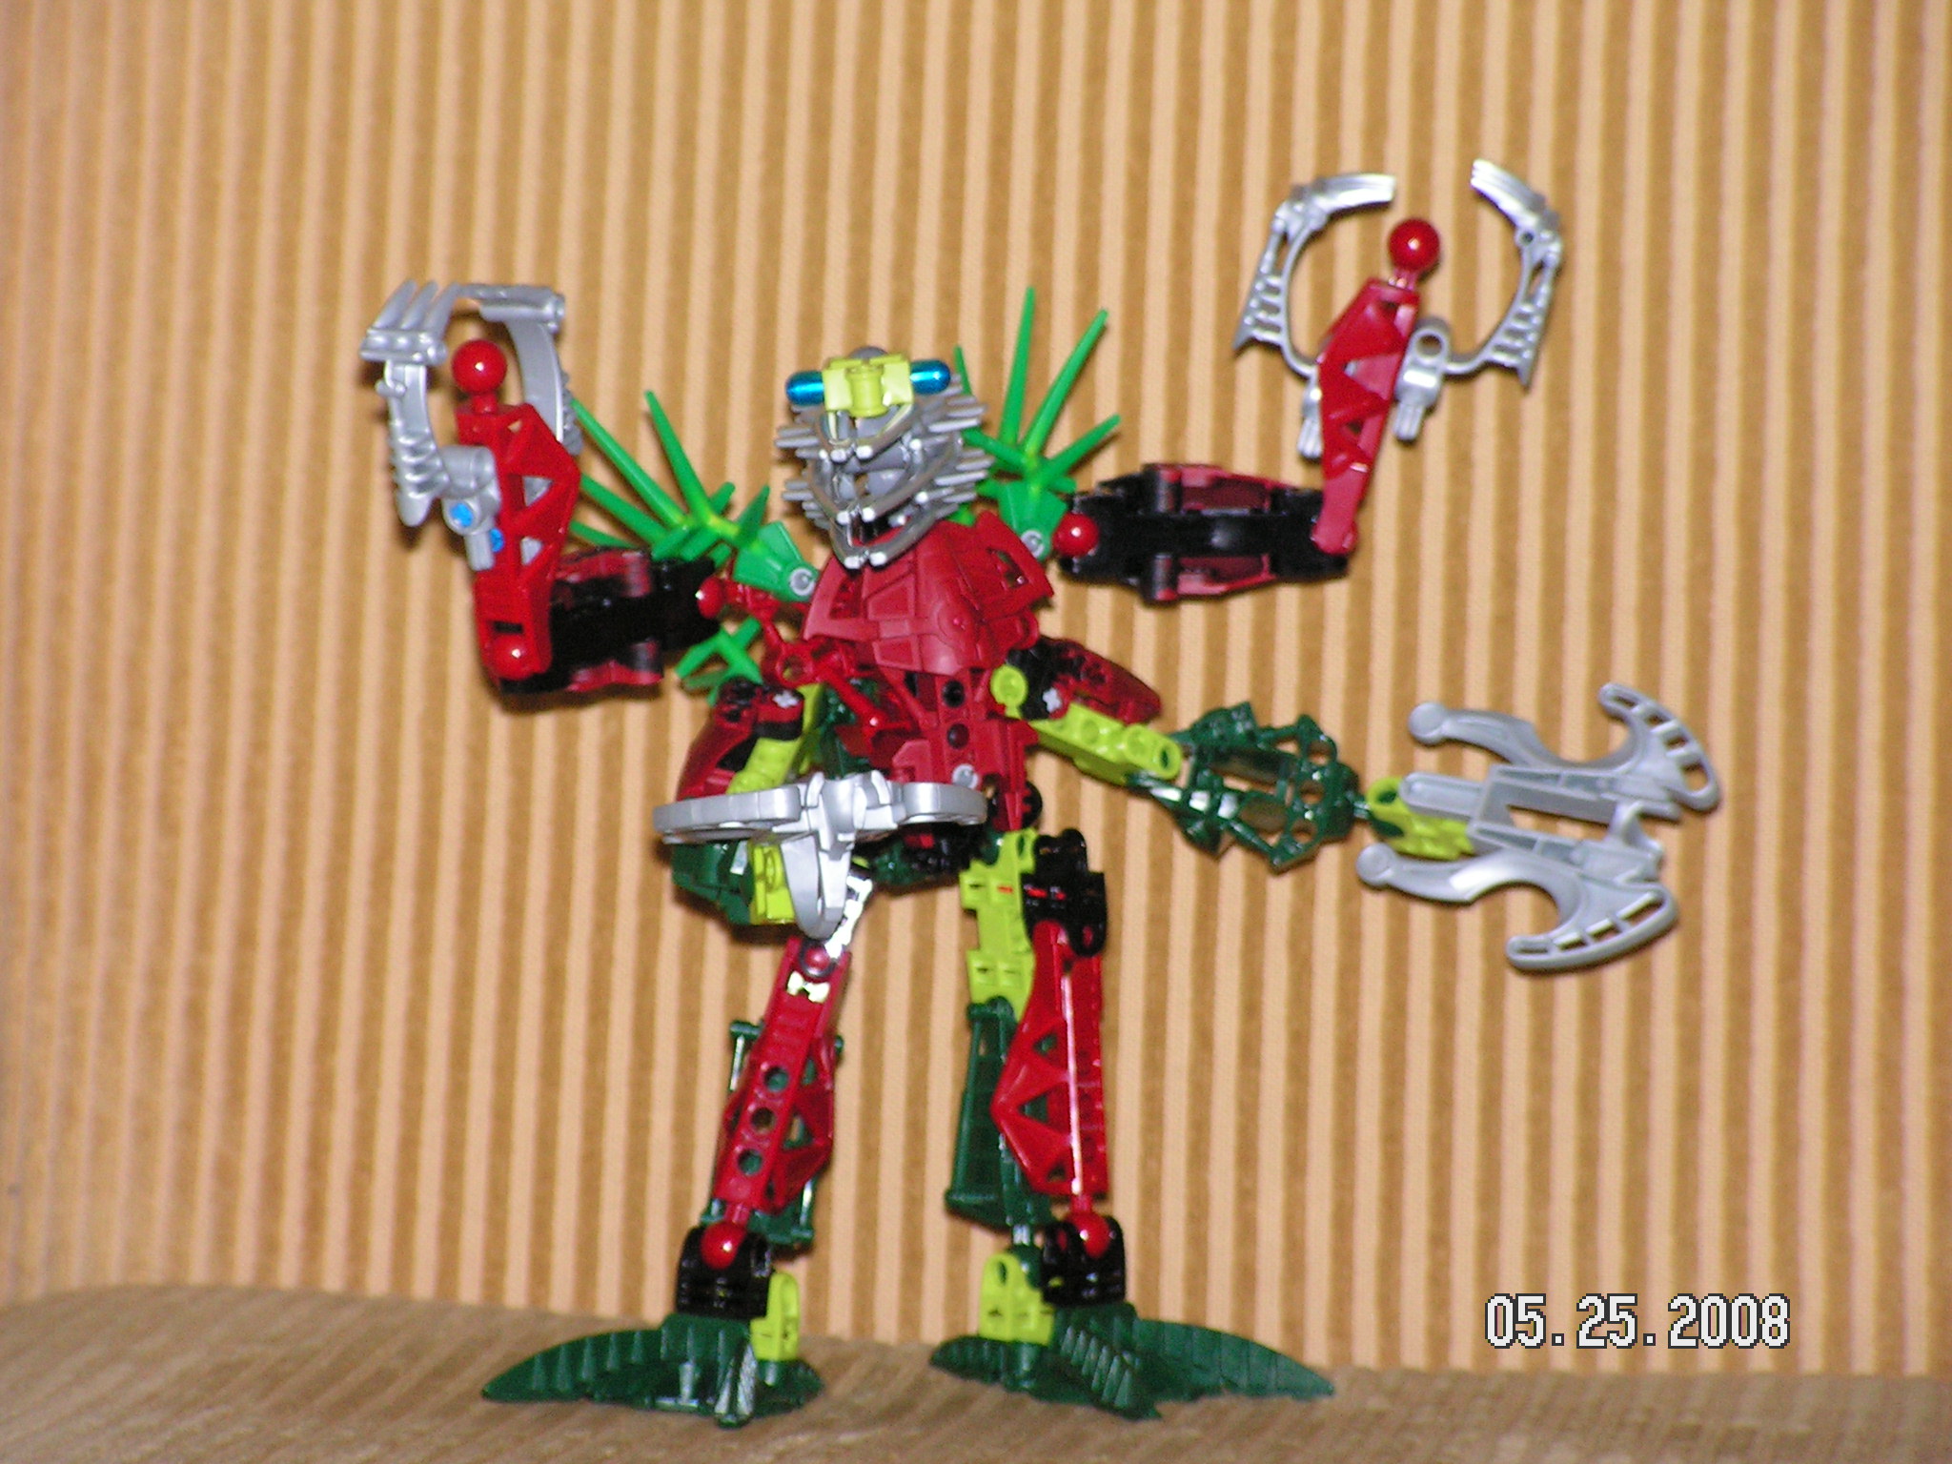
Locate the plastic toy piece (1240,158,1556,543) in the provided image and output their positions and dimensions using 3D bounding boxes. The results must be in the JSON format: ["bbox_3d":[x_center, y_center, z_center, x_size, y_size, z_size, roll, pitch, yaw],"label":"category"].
[{"bbox_3d":[0.081,-0.074,1.940,0.058,0.083,0.028,17,6,4],"label":"plastic toy piece"}]

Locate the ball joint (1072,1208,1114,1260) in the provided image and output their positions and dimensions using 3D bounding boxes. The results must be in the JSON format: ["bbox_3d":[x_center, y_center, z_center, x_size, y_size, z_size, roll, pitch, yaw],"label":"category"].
[{"bbox_3d":[0.022,0.099,1.941,0.010,0.010,0.010,2,10,0],"label":"ball joint"}]

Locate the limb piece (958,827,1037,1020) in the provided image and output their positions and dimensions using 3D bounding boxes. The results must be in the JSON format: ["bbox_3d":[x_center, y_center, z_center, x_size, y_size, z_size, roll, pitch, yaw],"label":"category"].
[{"bbox_3d":[0.004,0.037,1.862,0.016,0.037,0.017,2,9,0],"label":"limb piece"}]

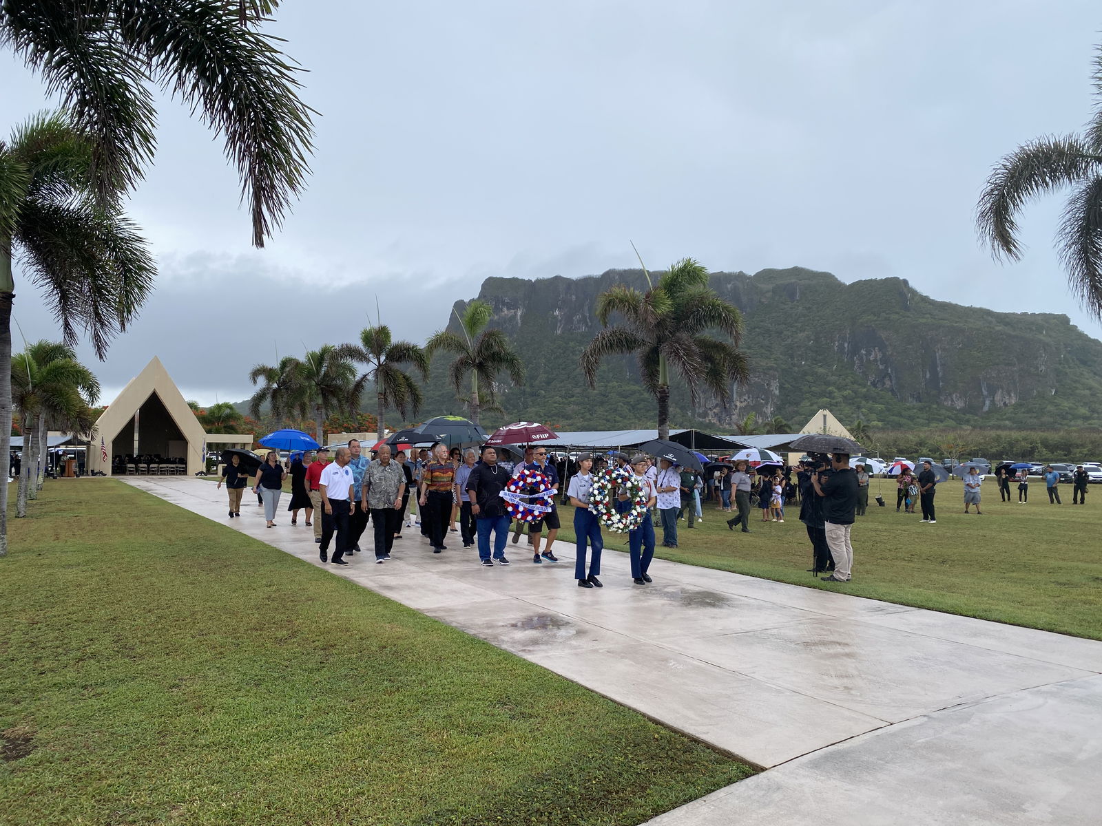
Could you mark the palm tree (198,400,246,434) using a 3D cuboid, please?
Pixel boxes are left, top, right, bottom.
[{"bbox_3d":[-27.777,2.075,70.000,3.800,6.000,3.800,2,-3,-22],"label":"palm tree"}]

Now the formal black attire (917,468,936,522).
[{"bbox_3d":[10.533,2.292,23.200,0.400,1.520,0.540,2,-3,-31],"label":"formal black attire"}]

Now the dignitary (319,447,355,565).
[{"bbox_3d":[-3.140,1.365,12.150,0.550,1.730,0.450,2,-3,-29],"label":"dignitary"}]

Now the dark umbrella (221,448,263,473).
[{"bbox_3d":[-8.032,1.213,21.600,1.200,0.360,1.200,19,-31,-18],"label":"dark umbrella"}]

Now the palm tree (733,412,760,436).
[{"bbox_3d":[21.722,3.397,92.000,3.000,7.000,3.000,0,-3,14],"label":"palm tree"}]

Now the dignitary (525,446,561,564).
[{"bbox_3d":[-0.121,1.363,12.250,0.540,1.730,0.450,2,-3,-30],"label":"dignitary"}]

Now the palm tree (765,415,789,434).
[{"bbox_3d":[26.212,3.695,96.000,2.800,6.900,2.800,-1,-3,16],"label":"palm tree"}]

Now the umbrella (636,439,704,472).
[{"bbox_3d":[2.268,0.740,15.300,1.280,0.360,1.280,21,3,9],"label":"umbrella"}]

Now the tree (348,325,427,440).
[{"bbox_3d":[-6.737,-0.177,34.000,3.300,6.900,3.300,2,-3,-31],"label":"tree"}]

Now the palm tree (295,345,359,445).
[{"bbox_3d":[-11.968,0.137,44.000,3.900,7.500,3.900,1,-3,-15],"label":"palm tree"}]

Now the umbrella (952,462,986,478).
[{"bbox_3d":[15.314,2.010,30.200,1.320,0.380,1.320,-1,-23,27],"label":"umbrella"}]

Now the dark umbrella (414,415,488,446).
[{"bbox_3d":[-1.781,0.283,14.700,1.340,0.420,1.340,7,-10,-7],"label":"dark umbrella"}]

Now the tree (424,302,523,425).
[{"bbox_3d":[-2.522,-0.356,27.400,3.300,6.800,3.300,0,-3,-5],"label":"tree"}]

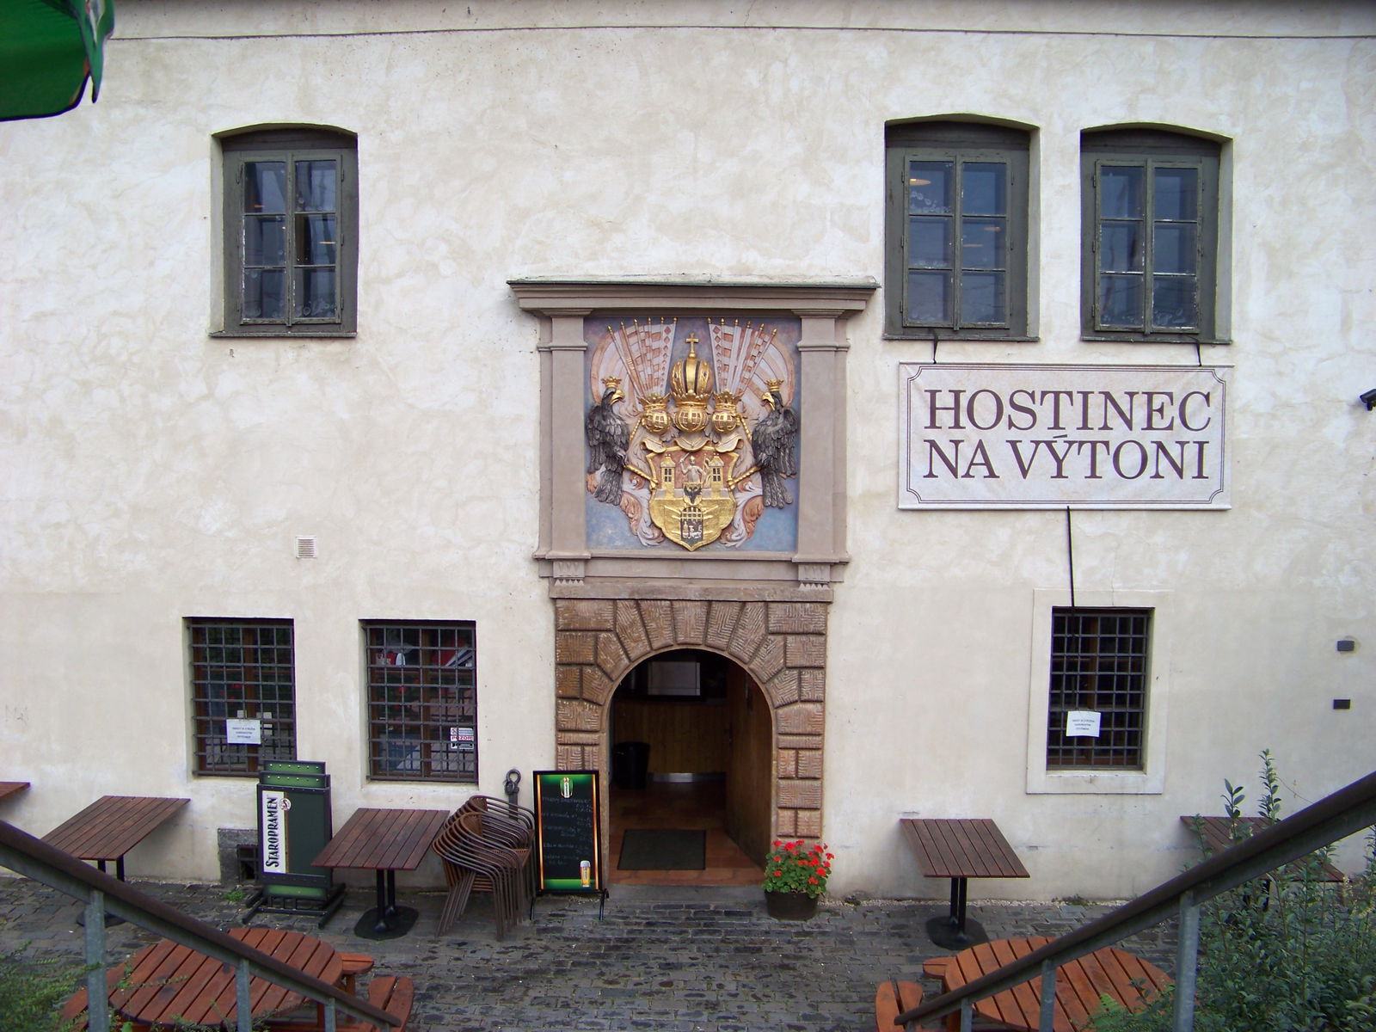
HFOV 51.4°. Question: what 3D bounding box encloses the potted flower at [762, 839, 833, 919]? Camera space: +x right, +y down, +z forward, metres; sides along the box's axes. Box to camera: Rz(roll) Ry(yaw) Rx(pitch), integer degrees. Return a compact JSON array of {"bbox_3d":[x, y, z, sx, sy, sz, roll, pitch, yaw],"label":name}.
[{"bbox_3d":[0.938,3.082,12.280,0.590,0.628,0.500,0,5,0],"label":"potted flower"}]

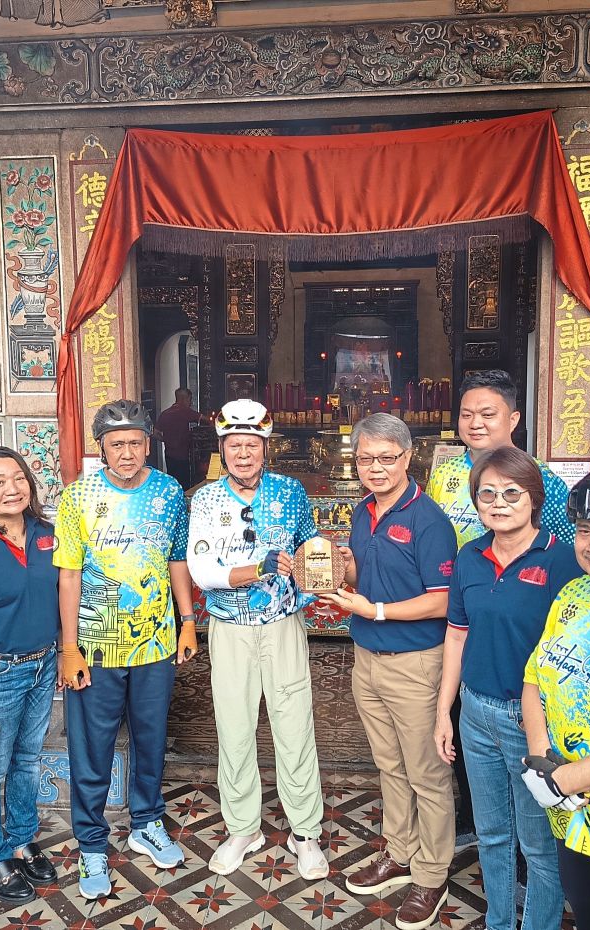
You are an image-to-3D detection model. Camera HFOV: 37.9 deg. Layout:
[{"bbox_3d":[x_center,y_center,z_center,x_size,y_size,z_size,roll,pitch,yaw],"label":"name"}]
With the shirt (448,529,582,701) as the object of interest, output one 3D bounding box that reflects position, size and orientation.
[{"bbox_3d":[0.658,0.423,2.522,0.450,0.500,0.280,3,8,25],"label":"shirt"}]

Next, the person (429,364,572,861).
[{"bbox_3d":[0.709,0.594,2.995,0.530,1.820,0.360,4,9,34],"label":"person"}]

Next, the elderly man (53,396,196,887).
[{"bbox_3d":[-0.613,0.632,3.150,0.510,1.730,0.380,-3,8,-20],"label":"elderly man"}]

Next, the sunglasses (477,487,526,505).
[{"bbox_3d":[0.589,0.089,2.395,0.145,0.046,0.135,3,8,28],"label":"sunglasses"}]

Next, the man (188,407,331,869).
[{"bbox_3d":[-0.129,0.626,3.163,0.520,1.730,0.420,-1,7,0],"label":"man"}]

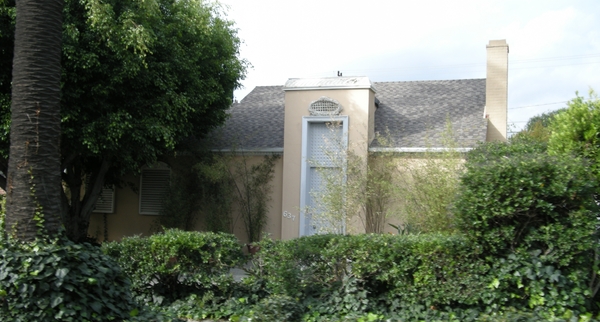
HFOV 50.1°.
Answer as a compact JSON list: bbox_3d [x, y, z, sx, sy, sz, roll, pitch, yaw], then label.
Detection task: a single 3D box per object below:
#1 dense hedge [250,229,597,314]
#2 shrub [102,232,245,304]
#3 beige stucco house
[{"bbox_3d":[1.444,1.405,8.283,4.200,0.950,1.100,0,-4,16],"label":"dense hedge"},{"bbox_3d":[-1.771,1.431,9.226,2.050,0.950,1.100,0,-4,16],"label":"shrub"},{"bbox_3d":[0.388,-0.325,20.423,11.700,5.750,9.200,0,-4,16],"label":"beige stucco house"}]

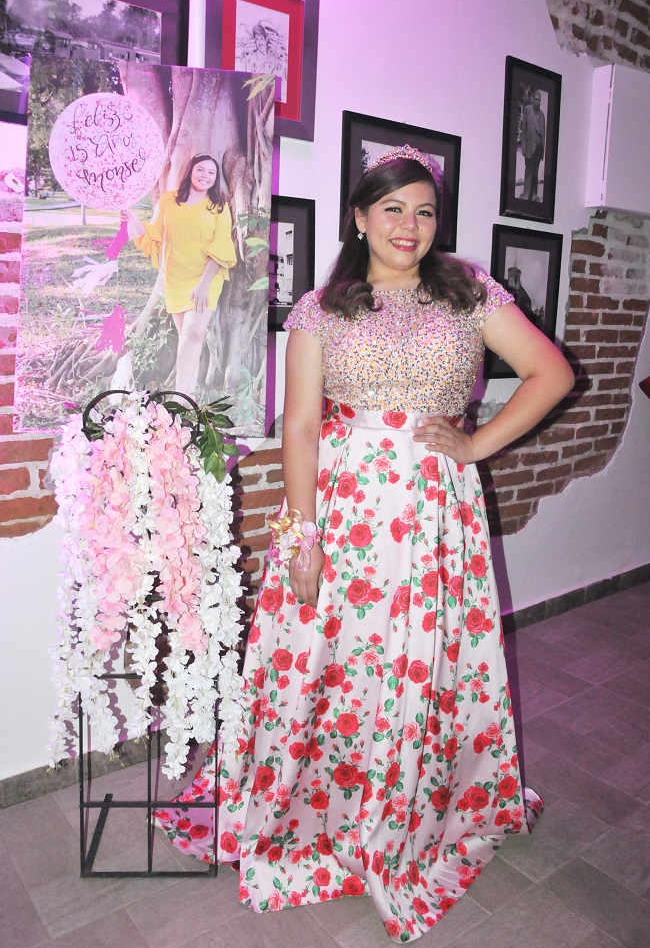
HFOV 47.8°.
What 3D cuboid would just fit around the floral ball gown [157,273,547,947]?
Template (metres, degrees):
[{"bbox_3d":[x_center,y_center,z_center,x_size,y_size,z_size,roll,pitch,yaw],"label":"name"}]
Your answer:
[{"bbox_3d":[0.086,0.226,1.717,0.990,1.334,0.760,0,11,-7],"label":"floral ball gown"}]

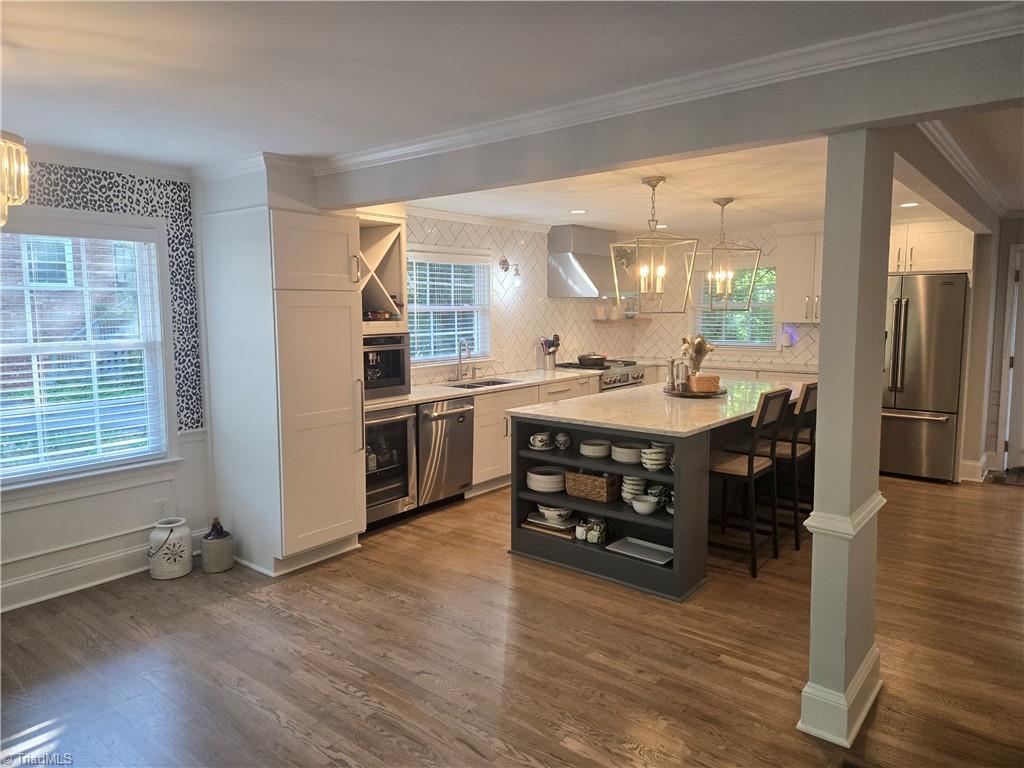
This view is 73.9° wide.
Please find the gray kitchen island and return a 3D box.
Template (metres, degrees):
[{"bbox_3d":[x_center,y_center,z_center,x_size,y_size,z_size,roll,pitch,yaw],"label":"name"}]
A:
[{"bbox_3d":[1.217,0.553,4.901,1.215,0.918,2.475,5,9,39],"label":"gray kitchen island"}]

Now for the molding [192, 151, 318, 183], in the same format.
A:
[{"bbox_3d":[-1.521,-1.234,4.006,0.840,0.083,0.400,5,9,39],"label":"molding"}]

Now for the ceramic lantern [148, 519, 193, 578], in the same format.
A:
[{"bbox_3d":[-2.019,0.969,4.043,0.224,0.310,0.224,5,9,39],"label":"ceramic lantern"}]

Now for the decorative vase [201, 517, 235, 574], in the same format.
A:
[{"bbox_3d":[-1.806,0.967,4.156,0.205,0.330,0.205,5,8,39],"label":"decorative vase"}]

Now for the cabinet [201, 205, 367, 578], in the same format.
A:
[{"bbox_3d":[-1.455,0.030,4.379,0.785,2.140,0.633,5,8,39],"label":"cabinet"}]

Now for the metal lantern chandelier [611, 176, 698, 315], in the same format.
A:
[{"bbox_3d":[0.922,-0.906,4.454,0.408,0.868,0.408,-2,7,-16],"label":"metal lantern chandelier"}]

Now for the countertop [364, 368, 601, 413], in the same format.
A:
[{"bbox_3d":[-0.344,0.019,5.985,0.654,0.033,3.245,5,8,39],"label":"countertop"}]

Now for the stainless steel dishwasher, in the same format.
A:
[{"bbox_3d":[-0.704,0.491,5.378,0.595,0.795,0.597,5,9,39],"label":"stainless steel dishwasher"}]

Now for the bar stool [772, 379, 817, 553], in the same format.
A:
[{"bbox_3d":[1.796,0.503,4.670,0.545,1.100,0.430,5,8,39],"label":"bar stool"}]

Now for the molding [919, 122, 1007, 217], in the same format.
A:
[{"bbox_3d":[2.878,-1.277,4.225,0.061,0.076,4.470,5,9,39],"label":"molding"}]

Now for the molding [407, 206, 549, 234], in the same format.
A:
[{"bbox_3d":[-0.299,-1.474,6.094,0.064,0.080,2.240,5,9,39],"label":"molding"}]

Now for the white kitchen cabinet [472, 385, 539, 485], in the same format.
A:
[{"bbox_3d":[-0.274,0.408,6.130,0.632,0.778,0.901,5,8,39],"label":"white kitchen cabinet"}]

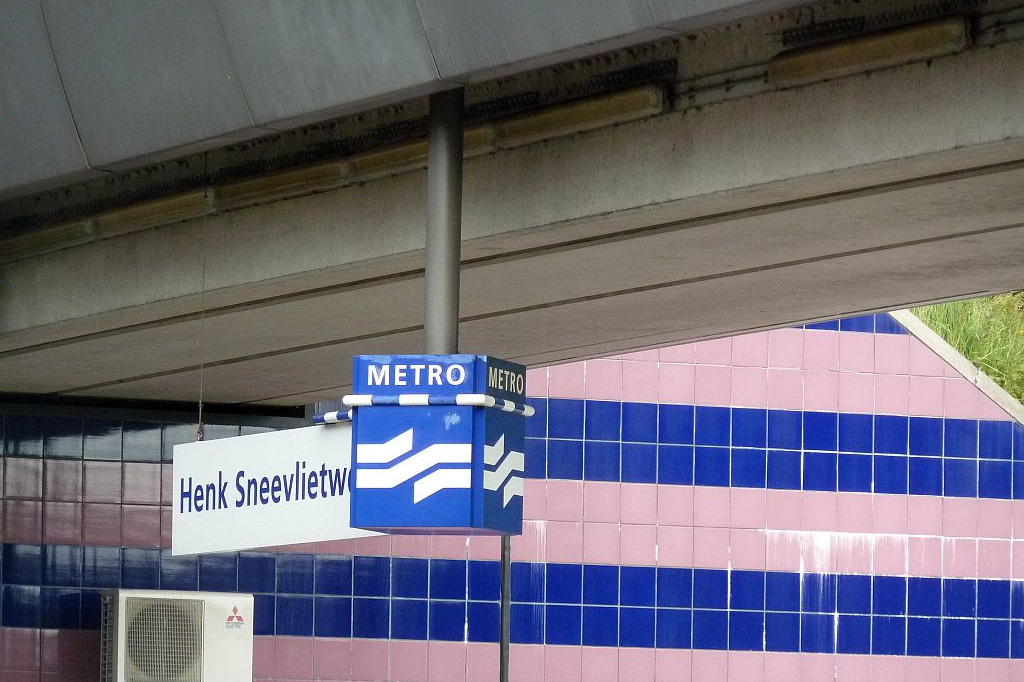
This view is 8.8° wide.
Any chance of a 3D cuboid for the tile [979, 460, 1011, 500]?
[{"bbox_3d":[2.841,0.816,39.176,0.233,0.230,0.012,3,-5,-27],"label":"tile"}]

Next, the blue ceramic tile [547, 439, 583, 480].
[{"bbox_3d":[0.307,0.688,38.471,0.237,0.237,0.012,3,-5,-27],"label":"blue ceramic tile"}]

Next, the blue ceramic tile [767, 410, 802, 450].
[{"bbox_3d":[1.610,0.524,39.390,0.232,0.232,0.010,3,-5,-26],"label":"blue ceramic tile"}]

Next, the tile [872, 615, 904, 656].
[{"bbox_3d":[2.192,1.717,38.787,0.233,0.230,0.012,3,-5,-27],"label":"tile"}]

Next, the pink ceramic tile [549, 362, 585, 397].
[{"bbox_3d":[0.319,0.218,38.890,0.230,0.230,0.012,3,-5,-26],"label":"pink ceramic tile"}]

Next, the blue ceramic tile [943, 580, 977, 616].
[{"bbox_3d":[2.619,1.508,39.018,0.233,0.230,0.012,3,-5,-27],"label":"blue ceramic tile"}]

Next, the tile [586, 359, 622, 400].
[{"bbox_3d":[0.533,0.227,38.889,0.232,0.232,0.010,3,-5,-26],"label":"tile"}]

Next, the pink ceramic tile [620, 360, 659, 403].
[{"bbox_3d":[0.752,0.241,39.096,0.230,0.230,0.012,3,-5,-26],"label":"pink ceramic tile"}]

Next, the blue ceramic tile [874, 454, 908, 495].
[{"bbox_3d":[2.241,0.795,39.467,0.237,0.237,0.012,3,-5,-27],"label":"blue ceramic tile"}]

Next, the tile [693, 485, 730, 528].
[{"bbox_3d":[1.146,0.956,38.307,0.233,0.230,0.012,3,-5,-27],"label":"tile"}]

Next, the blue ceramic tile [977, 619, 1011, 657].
[{"bbox_3d":[2.843,1.760,39.267,0.227,0.223,0.010,3,-5,-26],"label":"blue ceramic tile"}]

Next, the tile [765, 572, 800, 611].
[{"bbox_3d":[1.596,1.481,39.311,0.232,0.232,0.010,3,-5,-26],"label":"tile"}]

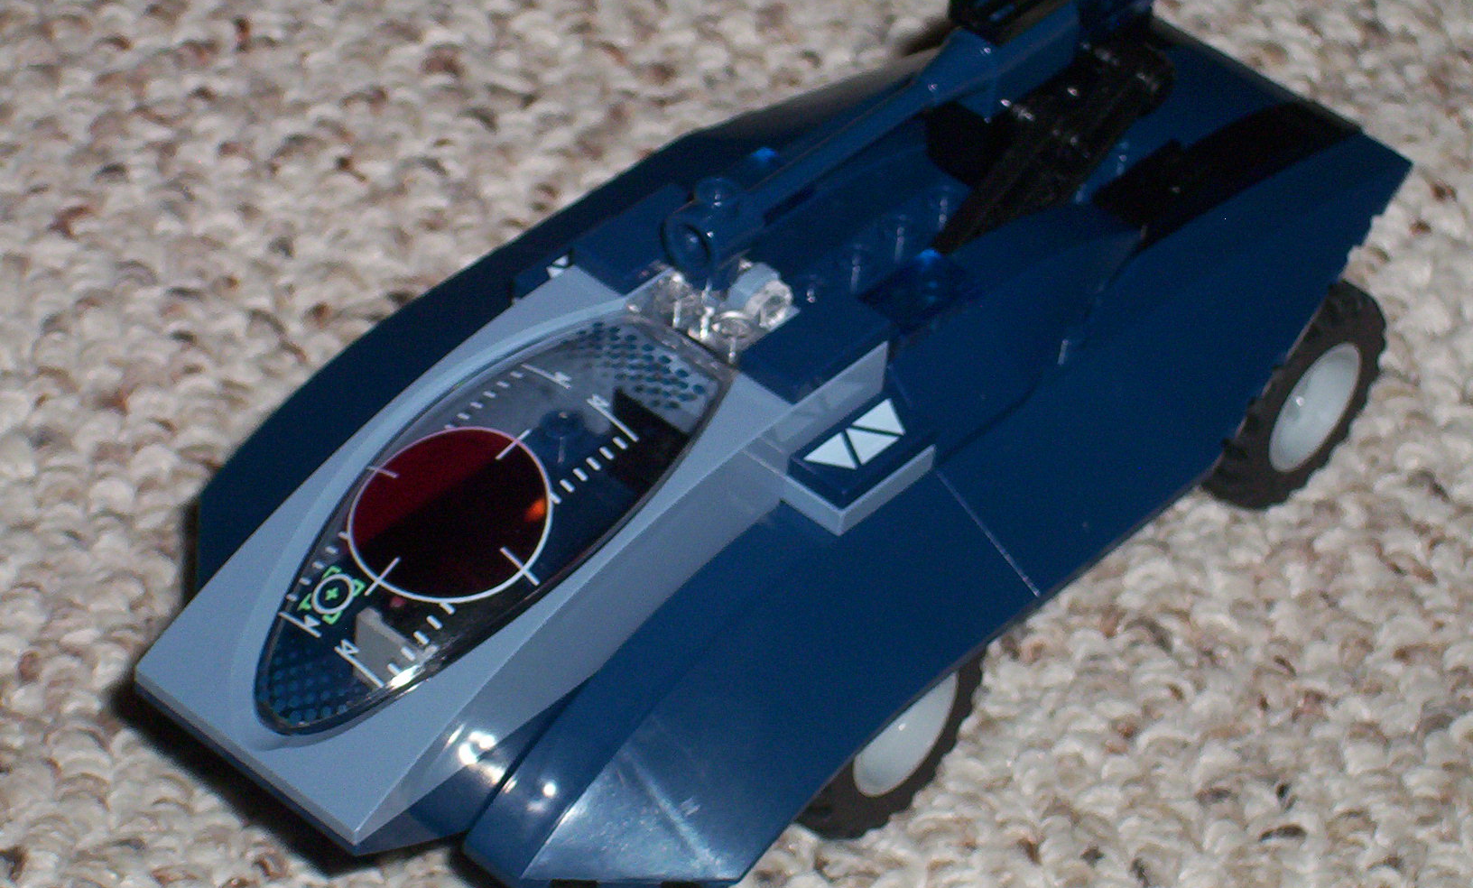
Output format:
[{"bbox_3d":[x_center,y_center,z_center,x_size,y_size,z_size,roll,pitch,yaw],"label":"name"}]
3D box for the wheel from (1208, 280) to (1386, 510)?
[{"bbox_3d":[0.065,-0.008,0.647,0.014,0.030,0.030,33,48,26],"label":"wheel"}]

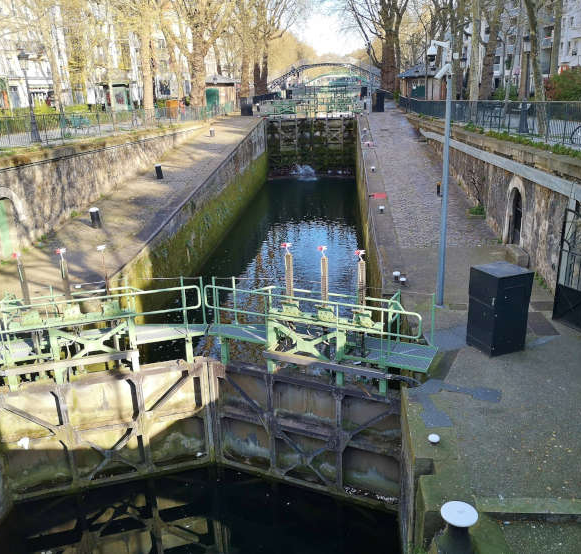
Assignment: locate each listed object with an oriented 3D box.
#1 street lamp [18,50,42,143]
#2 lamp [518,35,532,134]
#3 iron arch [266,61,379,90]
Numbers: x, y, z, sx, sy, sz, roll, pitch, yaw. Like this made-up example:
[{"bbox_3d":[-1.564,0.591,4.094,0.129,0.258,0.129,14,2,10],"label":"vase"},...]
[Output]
[{"bbox_3d":[-10.384,-7.155,23.007,0.480,3.450,0.480,0,17,6],"label":"street lamp"},{"bbox_3d":[8.341,-6.767,20.291,0.450,3.300,0.450,0,17,6],"label":"lamp"},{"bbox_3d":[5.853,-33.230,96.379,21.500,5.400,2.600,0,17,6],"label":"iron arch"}]

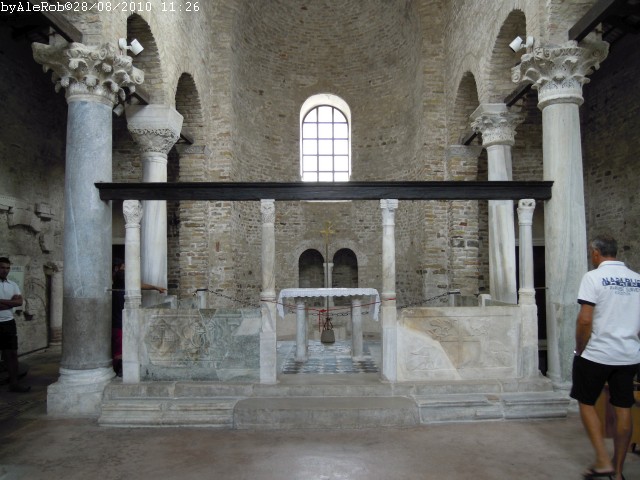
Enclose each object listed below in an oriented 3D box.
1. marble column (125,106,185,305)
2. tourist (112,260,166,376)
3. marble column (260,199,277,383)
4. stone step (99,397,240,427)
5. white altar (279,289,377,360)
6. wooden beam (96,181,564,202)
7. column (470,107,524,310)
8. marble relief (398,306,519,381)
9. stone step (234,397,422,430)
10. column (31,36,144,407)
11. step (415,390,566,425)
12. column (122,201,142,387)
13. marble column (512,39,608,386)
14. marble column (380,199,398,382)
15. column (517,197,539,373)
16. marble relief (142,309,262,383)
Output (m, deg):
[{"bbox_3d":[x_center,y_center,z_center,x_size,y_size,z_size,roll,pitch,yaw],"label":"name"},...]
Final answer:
[{"bbox_3d":[-2.582,-0.098,8.052,0.682,3.794,0.682,0,-2,0],"label":"marble column"},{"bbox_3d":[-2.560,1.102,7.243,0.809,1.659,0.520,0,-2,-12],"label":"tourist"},{"bbox_3d":[-0.551,0.537,5.537,0.170,1.951,0.173,0,-2,0],"label":"marble column"},{"bbox_3d":[-1.482,1.736,5.213,1.341,0.220,0.320,0,-2,1],"label":"stone step"},{"bbox_3d":[0.120,1.107,6.901,1.275,0.909,0.771,0,-2,0],"label":"white altar"},{"bbox_3d":[0.038,-0.514,5.615,4.871,0.183,0.208,0,-2,0],"label":"wooden beam"},{"bbox_3d":[2.838,-0.098,8.052,0.662,3.794,0.662,0,-2,0],"label":"column"},{"bbox_3d":[1.455,1.106,5.493,1.257,0.807,0.100,0,-2,1],"label":"marble relief"},{"bbox_3d":[0.070,1.733,5.179,1.748,0.210,0.410,0,-2,1],"label":"stone step"},{"bbox_3d":[-2.648,-0.101,5.896,0.790,3.943,0.790,0,-2,0],"label":"column"},{"bbox_3d":[1.768,1.748,5.415,1.541,0.212,0.395,0,-2,0],"label":"step"},{"bbox_3d":[-2.018,0.539,5.538,0.190,1.930,0.190,0,-2,1],"label":"column"},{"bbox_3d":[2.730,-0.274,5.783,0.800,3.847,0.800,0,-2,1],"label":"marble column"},{"bbox_3d":[0.748,0.525,5.505,0.190,1.929,0.190,0,-2,1],"label":"marble column"},{"bbox_3d":[2.251,0.520,5.617,0.193,1.922,0.188,0,-2,0],"label":"column"},{"bbox_3d":[-1.280,1.123,5.546,1.275,0.781,0.109,0,-2,0],"label":"marble relief"}]

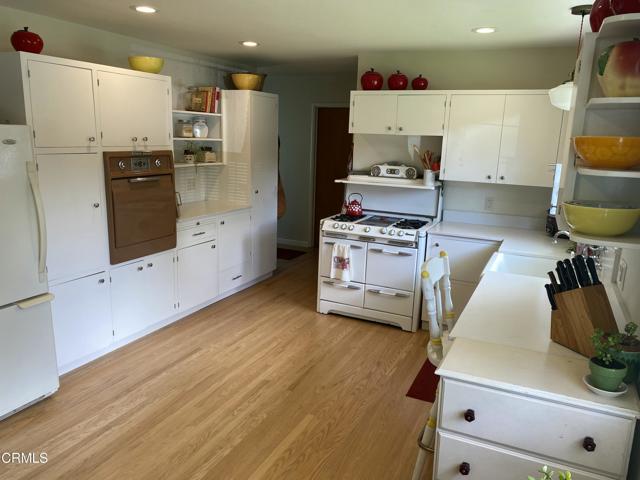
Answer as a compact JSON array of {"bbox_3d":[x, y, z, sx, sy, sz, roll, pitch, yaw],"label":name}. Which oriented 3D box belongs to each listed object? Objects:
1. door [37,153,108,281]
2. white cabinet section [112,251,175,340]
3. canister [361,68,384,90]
[{"bbox_3d":[-1.659,-0.155,3.237,0.025,0.855,0.445,8,13,25],"label":"door"},{"bbox_3d":[-1.695,0.418,4.127,0.550,0.583,0.710,8,13,25],"label":"white cabinet section"},{"bbox_3d":[0.494,-1.498,4.525,0.208,0.222,0.208,7,13,25],"label":"canister"}]

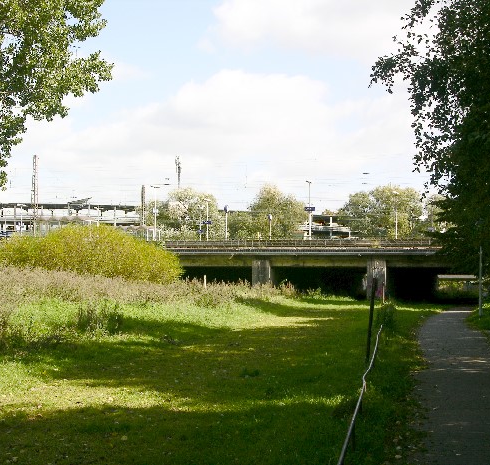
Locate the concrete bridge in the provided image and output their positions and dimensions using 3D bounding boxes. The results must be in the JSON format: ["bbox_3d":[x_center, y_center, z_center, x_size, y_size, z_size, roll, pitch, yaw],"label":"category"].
[{"bbox_3d":[8.363,4.946,131.990,37.000,7.400,14.000,0,-3,0],"label":"concrete bridge"}]

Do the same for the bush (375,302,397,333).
[{"bbox_3d":[5.244,3.150,38.500,0.850,1.120,0.800,0,-3,0],"label":"bush"}]

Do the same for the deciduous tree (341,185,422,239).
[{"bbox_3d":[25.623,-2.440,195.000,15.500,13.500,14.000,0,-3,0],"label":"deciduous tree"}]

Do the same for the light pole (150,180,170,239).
[{"bbox_3d":[-11.491,-2.657,138.000,1.900,7.700,0.500,0,-3,0],"label":"light pole"}]

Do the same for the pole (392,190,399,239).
[{"bbox_3d":[21.442,-2.351,148.000,0.800,7.100,0.400,0,-3,0],"label":"pole"}]

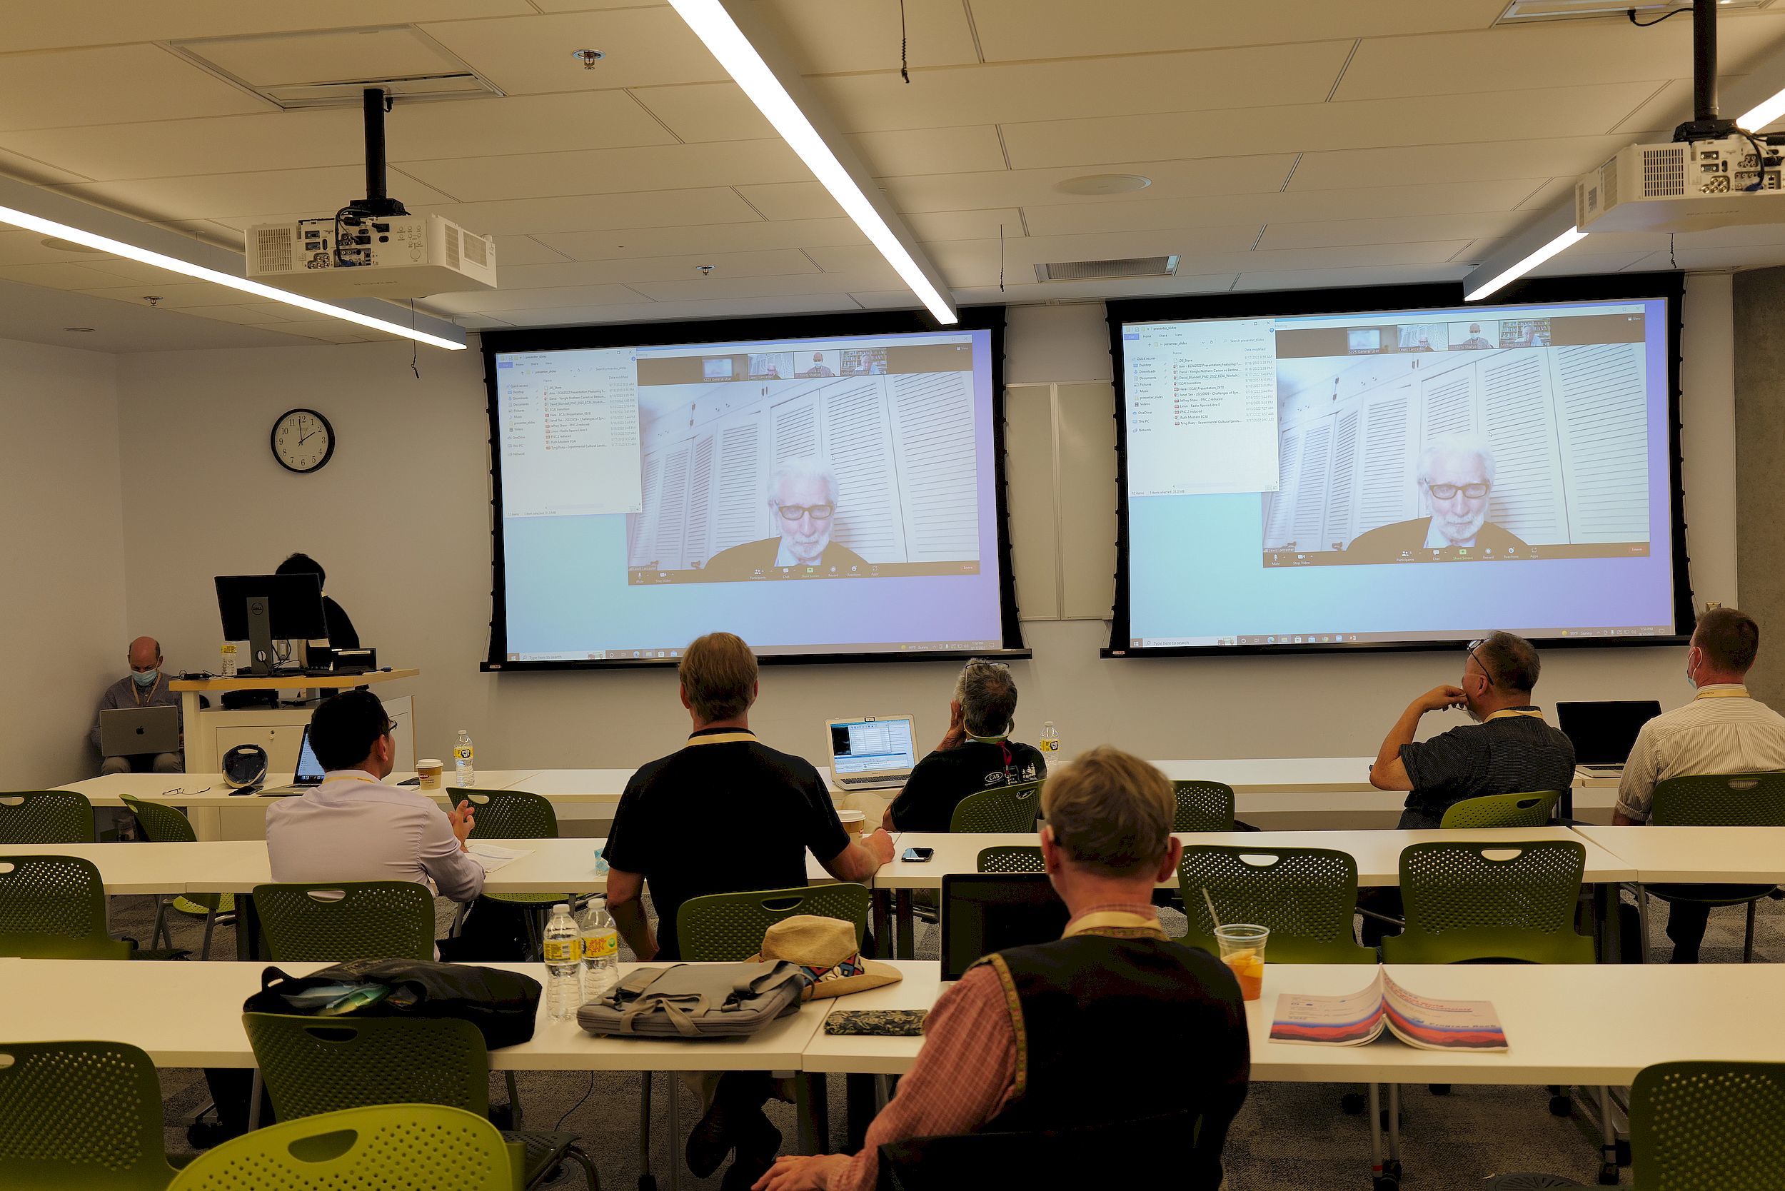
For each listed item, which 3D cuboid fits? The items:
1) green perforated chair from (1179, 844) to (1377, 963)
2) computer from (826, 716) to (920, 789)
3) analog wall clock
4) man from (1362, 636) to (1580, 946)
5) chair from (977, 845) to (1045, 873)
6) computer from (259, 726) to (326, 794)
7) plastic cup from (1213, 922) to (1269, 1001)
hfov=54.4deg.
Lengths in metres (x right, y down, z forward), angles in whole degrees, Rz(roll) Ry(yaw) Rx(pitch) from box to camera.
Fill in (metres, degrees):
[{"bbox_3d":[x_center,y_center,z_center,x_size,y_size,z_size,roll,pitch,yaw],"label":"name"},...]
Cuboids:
[{"bbox_3d":[0.971,0.992,4.301,0.520,0.830,0.560,-1,2,23],"label":"green perforated chair"},{"bbox_3d":[-0.031,0.542,5.976,0.325,0.216,0.310,-2,2,-16],"label":"computer"},{"bbox_3d":[-3.144,-0.824,9.263,0.338,0.338,0.050,-2,2,7],"label":"analog wall clock"},{"bbox_3d":[1.544,0.741,4.973,0.620,1.265,0.770,-3,2,-36],"label":"man"},{"bbox_3d":[0.467,1.005,4.425,0.520,0.830,0.560,-2,2,5],"label":"chair"},{"bbox_3d":[-2.049,0.596,6.260,0.330,0.224,0.312,-1,2,13],"label":"computer"},{"bbox_3d":[0.625,0.658,3.108,0.098,0.120,0.098,-2,2,7],"label":"plastic cup"}]

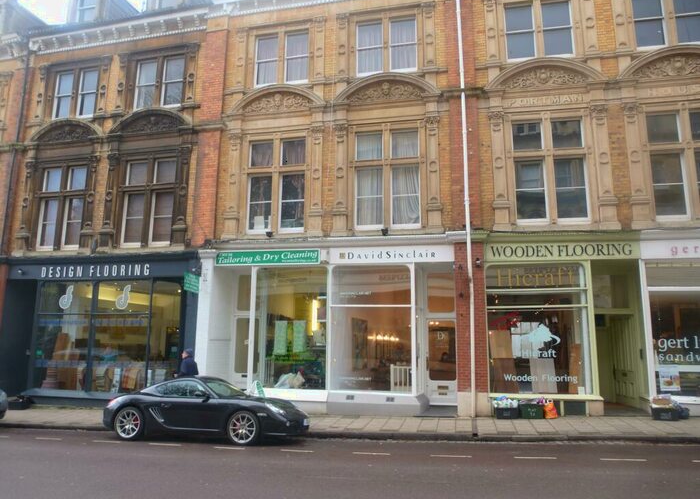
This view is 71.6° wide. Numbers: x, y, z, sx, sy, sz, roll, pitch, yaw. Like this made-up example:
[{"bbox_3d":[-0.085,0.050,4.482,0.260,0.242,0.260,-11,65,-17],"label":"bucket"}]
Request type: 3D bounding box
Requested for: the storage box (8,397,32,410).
[{"bbox_3d":[-9.060,4.255,13.360,0.530,0.265,0.370,-2,-10,12],"label":"storage box"}]

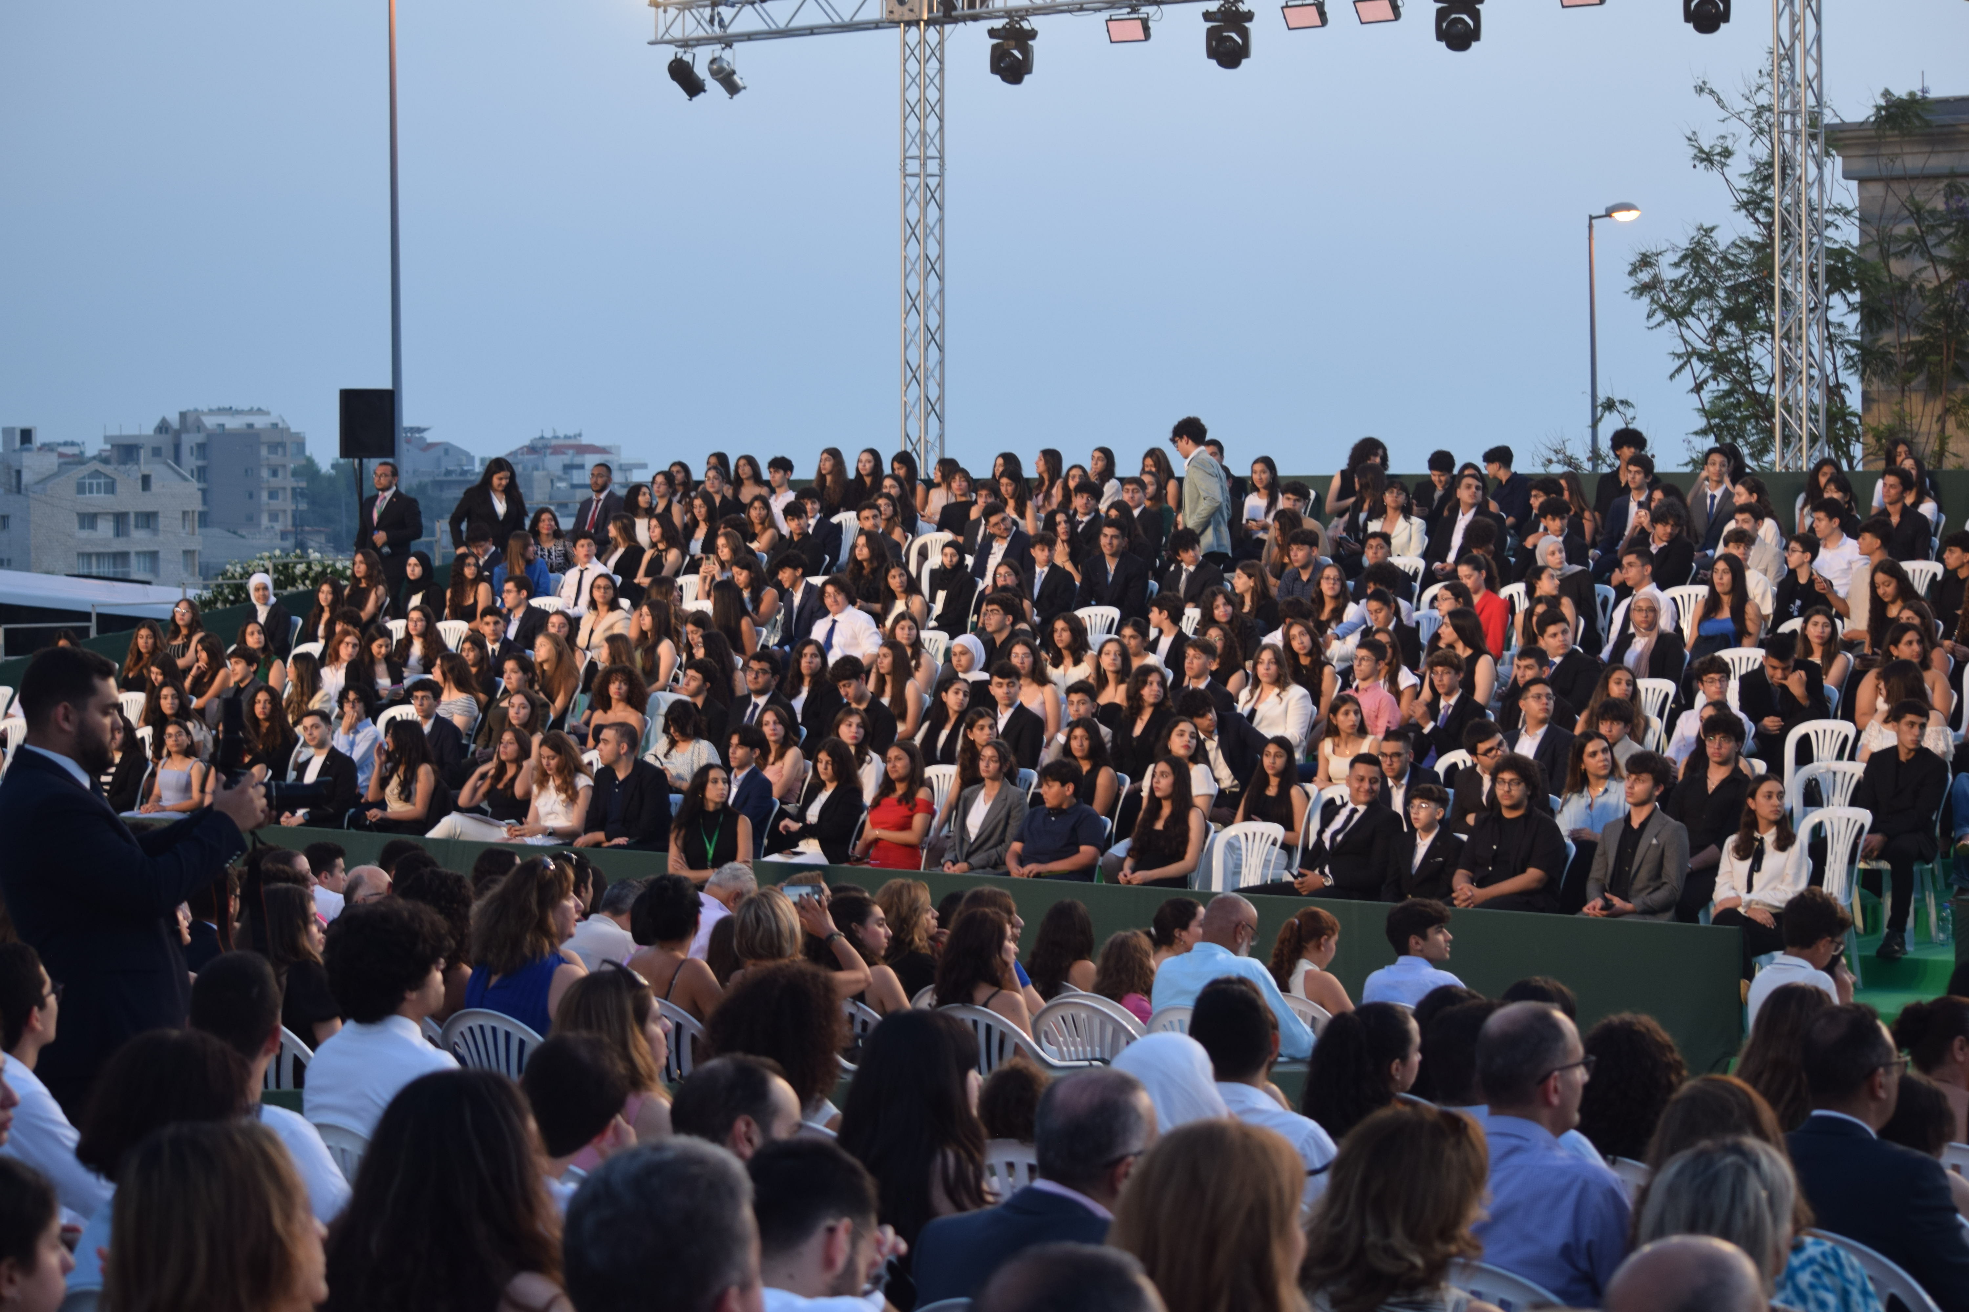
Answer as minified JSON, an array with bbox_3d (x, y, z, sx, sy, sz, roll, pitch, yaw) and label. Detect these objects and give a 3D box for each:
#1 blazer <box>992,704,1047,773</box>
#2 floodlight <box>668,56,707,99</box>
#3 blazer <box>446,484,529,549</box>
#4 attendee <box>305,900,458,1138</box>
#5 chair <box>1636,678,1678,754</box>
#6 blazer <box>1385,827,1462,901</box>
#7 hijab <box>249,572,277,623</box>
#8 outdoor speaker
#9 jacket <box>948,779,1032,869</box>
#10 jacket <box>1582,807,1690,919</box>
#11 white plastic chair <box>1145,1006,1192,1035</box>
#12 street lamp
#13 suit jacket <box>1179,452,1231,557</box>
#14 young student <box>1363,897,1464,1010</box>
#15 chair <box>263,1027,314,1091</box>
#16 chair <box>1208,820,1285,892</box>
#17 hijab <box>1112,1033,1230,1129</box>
[{"bbox_3d":[0.168,0.579,27.200,0.310,0.600,0.430,-2,2,-45],"label":"blazer"},{"bbox_3d":[-2.635,-5.142,39.800,0.280,0.460,0.280,-41,15,-15],"label":"floodlight"},{"bbox_3d":[-3.706,-0.977,33.500,0.560,0.640,0.340,-1,2,-12],"label":"blazer"},{"bbox_3d":[-1.237,1.209,10.508,0.800,1.320,0.500,-3,3,-43],"label":"attendee"},{"bbox_3d":[3.436,0.565,24.234,0.450,0.870,0.520,1,3,40],"label":"chair"},{"bbox_3d":[2.176,1.079,22.300,0.370,0.500,0.280,0,1,35],"label":"blazer"},{"bbox_3d":[-5.234,-0.413,32.500,0.220,0.370,0.250,0,2,0],"label":"hijab"},{"bbox_3d":[-5.550,-2.079,40.200,0.420,0.610,0.380,-1,1,-22],"label":"outdoor speaker"},{"bbox_3d":[0.004,0.896,22.700,0.460,0.560,0.420,1,3,36],"label":"jacket"},{"bbox_3d":[3.116,1.016,21.300,0.470,0.600,0.340,1,2,41],"label":"jacket"},{"bbox_3d":[0.903,1.667,16.300,0.560,0.810,0.560,1,3,38],"label":"white plastic chair"},{"bbox_3d":[8.860,-2.980,63.139,0.740,6.800,0.280,-1,2,0],"label":"street lamp"},{"bbox_3d":[1.541,-1.053,31.300,0.320,0.740,0.440,0,2,23],"label":"suit jacket"},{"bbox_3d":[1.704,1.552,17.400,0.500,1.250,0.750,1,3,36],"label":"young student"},{"bbox_3d":[-2.128,1.468,13.905,0.570,0.820,0.560,1,3,41],"label":"chair"},{"bbox_3d":[1.147,1.226,21.650,0.460,0.850,0.520,1,3,38],"label":"chair"},{"bbox_3d":[0.368,0.928,8.900,0.280,0.370,0.300,1,3,41],"label":"hijab"}]

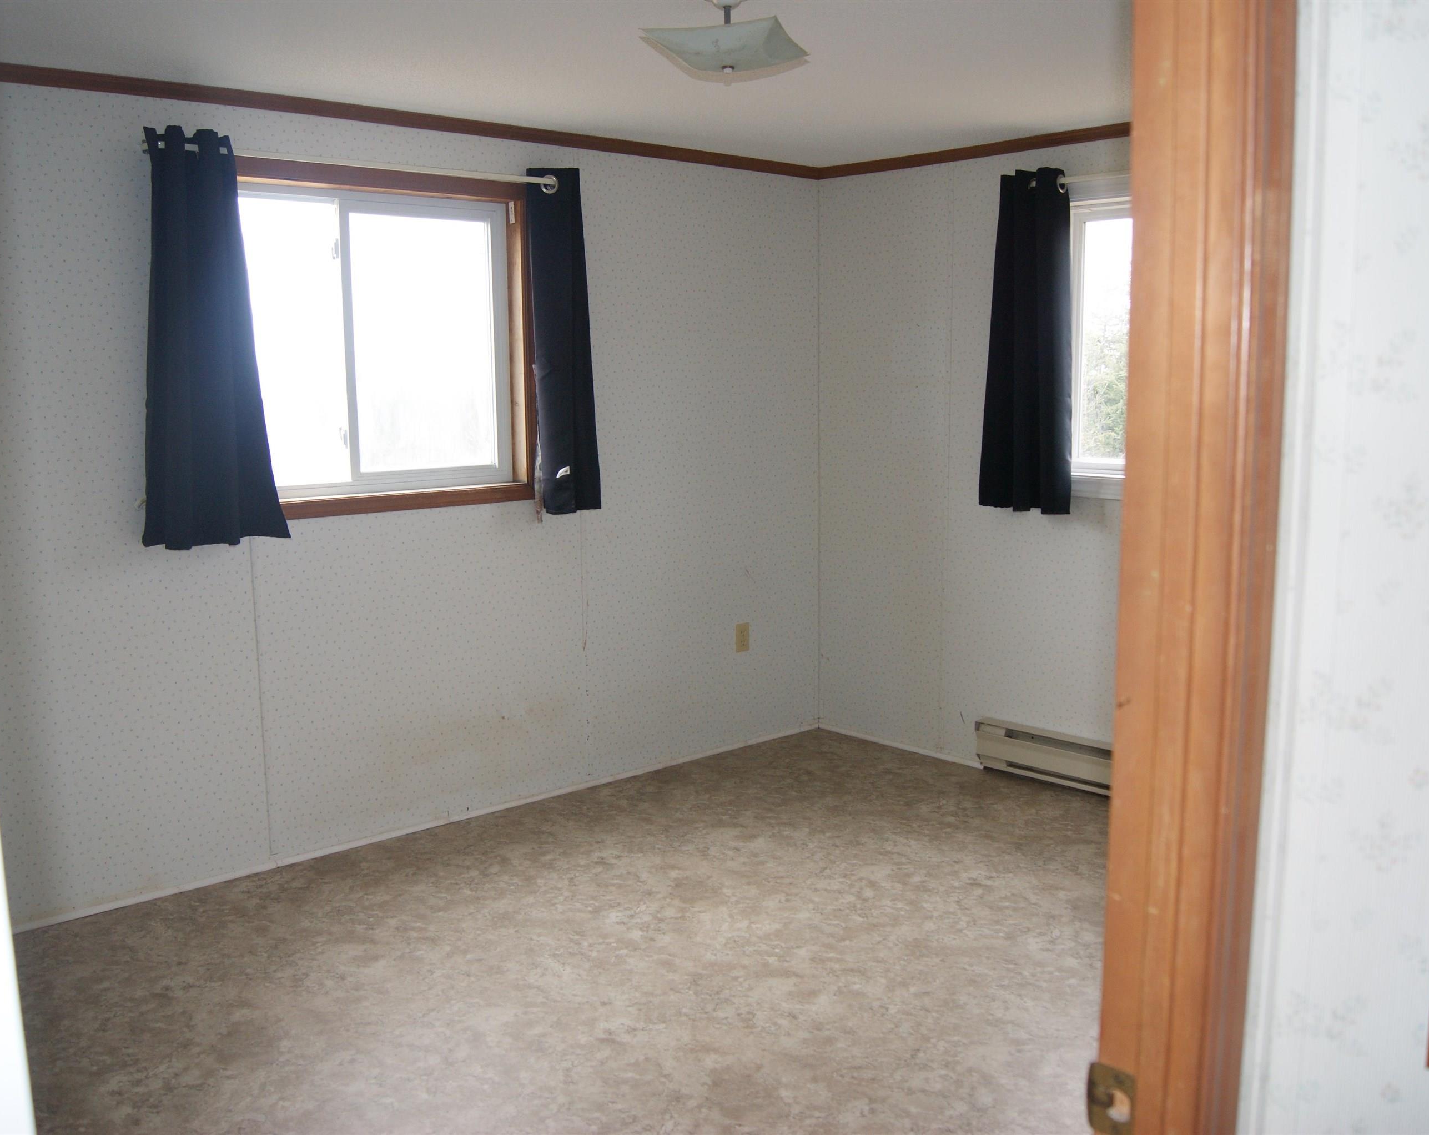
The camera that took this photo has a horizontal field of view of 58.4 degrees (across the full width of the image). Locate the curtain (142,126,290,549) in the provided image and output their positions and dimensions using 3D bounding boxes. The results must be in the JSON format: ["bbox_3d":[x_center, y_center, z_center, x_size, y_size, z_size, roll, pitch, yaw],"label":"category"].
[{"bbox_3d":[-1.391,-0.635,3.586,0.400,1.150,0.100,-8,12,-41],"label":"curtain"}]

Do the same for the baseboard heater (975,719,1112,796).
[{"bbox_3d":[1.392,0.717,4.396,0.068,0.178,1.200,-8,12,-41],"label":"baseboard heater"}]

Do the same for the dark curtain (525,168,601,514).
[{"bbox_3d":[-0.501,-0.767,4.373,0.270,1.160,0.100,-8,12,-41],"label":"dark curtain"}]

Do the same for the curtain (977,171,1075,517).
[{"bbox_3d":[1.086,-0.781,4.448,0.100,1.165,0.360,-8,12,-41],"label":"curtain"}]

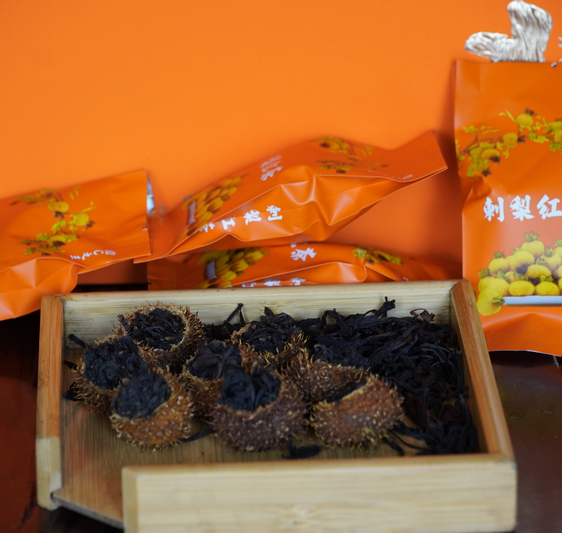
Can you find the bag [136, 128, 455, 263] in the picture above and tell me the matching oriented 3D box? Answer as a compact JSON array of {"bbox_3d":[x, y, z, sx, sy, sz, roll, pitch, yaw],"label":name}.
[{"bbox_3d":[0.002,-0.026,1.245,0.119,0.027,0.057,-17,15,-1],"label":"bag"}]

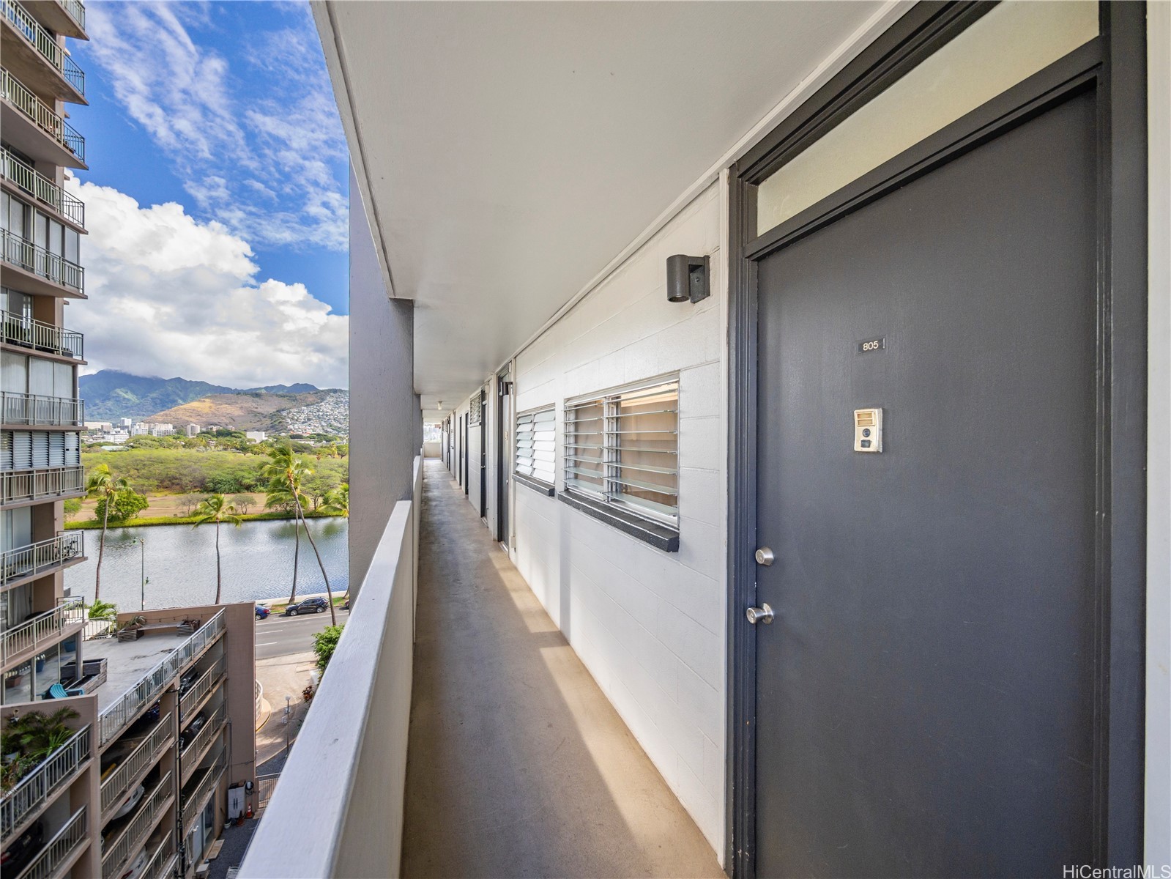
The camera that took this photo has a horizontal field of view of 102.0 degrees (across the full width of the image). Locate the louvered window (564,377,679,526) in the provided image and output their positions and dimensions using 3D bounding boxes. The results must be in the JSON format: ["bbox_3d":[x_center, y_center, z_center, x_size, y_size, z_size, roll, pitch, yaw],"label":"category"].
[{"bbox_3d":[0.146,0.054,2.836,0.100,0.680,1.740,0,1,-19],"label":"louvered window"}]

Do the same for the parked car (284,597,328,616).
[{"bbox_3d":[-33.918,20.346,58.061,4.500,1.620,1.840,0,1,-20],"label":"parked car"}]

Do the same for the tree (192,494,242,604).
[{"bbox_3d":[-44.800,13.900,57.600,5.000,14.300,5.000,0,1,-20],"label":"tree"}]

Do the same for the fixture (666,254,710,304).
[{"bbox_3d":[0.383,-0.610,1.803,0.150,0.158,0.100,0,1,-19],"label":"fixture"}]

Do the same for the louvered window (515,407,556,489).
[{"bbox_3d":[-0.499,0.037,4.750,0.100,0.680,1.740,0,1,-19],"label":"louvered window"}]

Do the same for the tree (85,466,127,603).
[{"bbox_3d":[-54.200,11.950,53.500,4.300,18.400,4.300,0,1,-20],"label":"tree"}]

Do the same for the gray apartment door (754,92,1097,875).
[{"bbox_3d":[0.759,0.458,1.224,0.045,2.130,0.910,0,1,-19],"label":"gray apartment door"}]

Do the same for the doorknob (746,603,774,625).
[{"bbox_3d":[0.583,0.586,1.576,0.068,0.066,0.066,0,1,-19],"label":"doorknob"}]

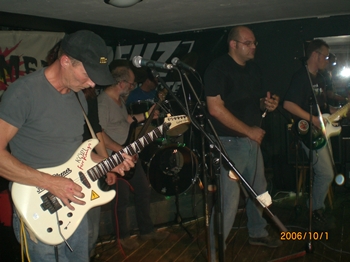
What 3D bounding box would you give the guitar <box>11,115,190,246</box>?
[{"bbox_3d":[-0.280,0.144,1.822,0.967,0.318,0.067,-34,6,-31],"label":"guitar"}]

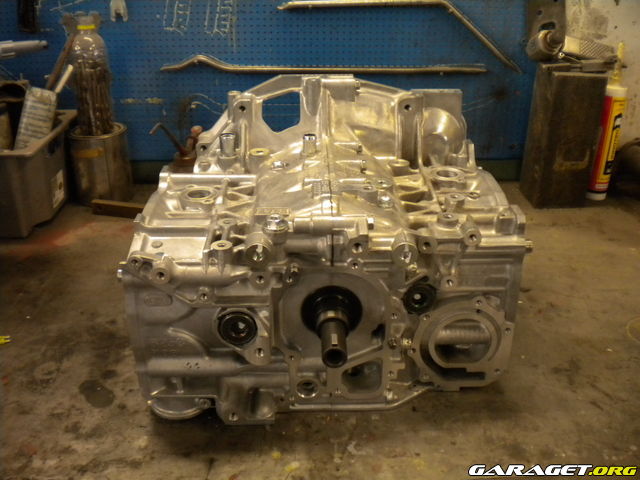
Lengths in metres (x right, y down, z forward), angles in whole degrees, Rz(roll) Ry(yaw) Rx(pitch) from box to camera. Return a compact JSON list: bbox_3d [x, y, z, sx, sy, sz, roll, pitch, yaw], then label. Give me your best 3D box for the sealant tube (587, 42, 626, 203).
[{"bbox_3d":[0.569,-0.230,1.281,0.050,0.307,0.050,14,27,27],"label":"sealant tube"}]

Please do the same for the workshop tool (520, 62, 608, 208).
[{"bbox_3d":[0.478,-0.202,1.276,0.097,0.258,0.108,1,24,2],"label":"workshop tool"}]

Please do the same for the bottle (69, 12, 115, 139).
[{"bbox_3d":[-0.430,-0.311,1.221,0.067,0.219,0.067,1,24,0],"label":"bottle"}]

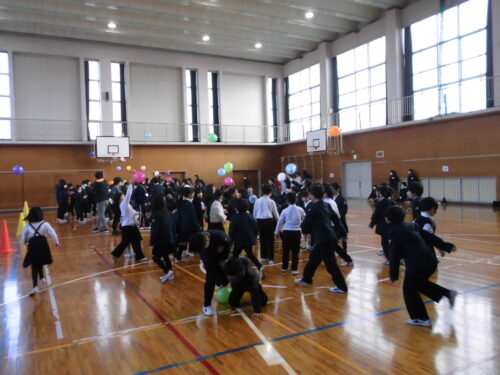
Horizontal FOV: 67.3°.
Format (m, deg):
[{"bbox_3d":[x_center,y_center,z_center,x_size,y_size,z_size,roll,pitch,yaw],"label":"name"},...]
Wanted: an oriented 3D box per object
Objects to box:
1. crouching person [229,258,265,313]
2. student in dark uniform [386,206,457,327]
[{"bbox_3d":[-0.050,1.000,3.970,0.480,0.540,0.640,0,0,19],"label":"crouching person"},{"bbox_3d":[1.620,0.726,3.567,0.600,1.090,0.460,0,2,41],"label":"student in dark uniform"}]

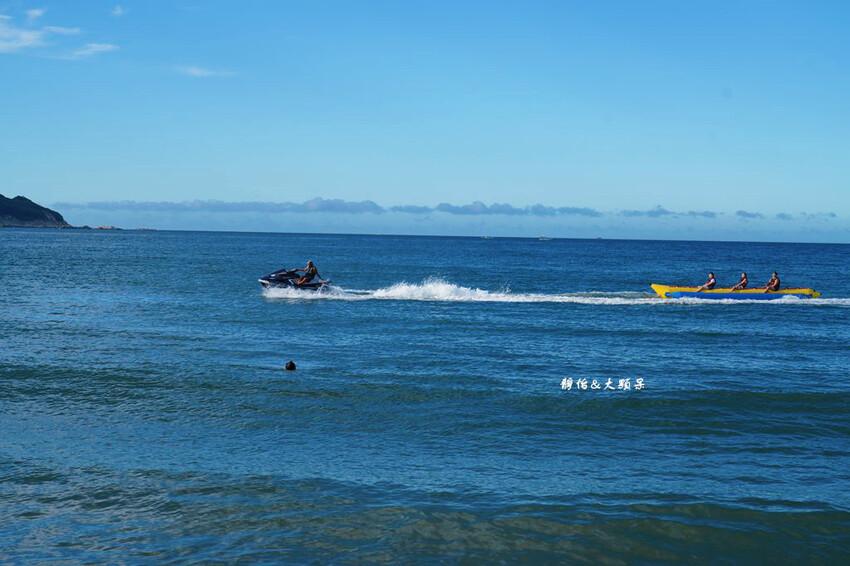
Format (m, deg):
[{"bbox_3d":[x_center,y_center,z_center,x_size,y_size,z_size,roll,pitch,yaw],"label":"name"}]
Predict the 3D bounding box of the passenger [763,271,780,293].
[{"bbox_3d":[16.080,-0.037,68.900,0.800,0.970,0.580,1,2,-15],"label":"passenger"}]

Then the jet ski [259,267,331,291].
[{"bbox_3d":[-5.666,-0.109,64.800,3.300,1.120,1.200,1,2,-13],"label":"jet ski"}]

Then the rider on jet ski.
[{"bbox_3d":[-5.121,-0.414,64.800,1.150,1.120,0.650,1,2,-16],"label":"rider on jet ski"}]

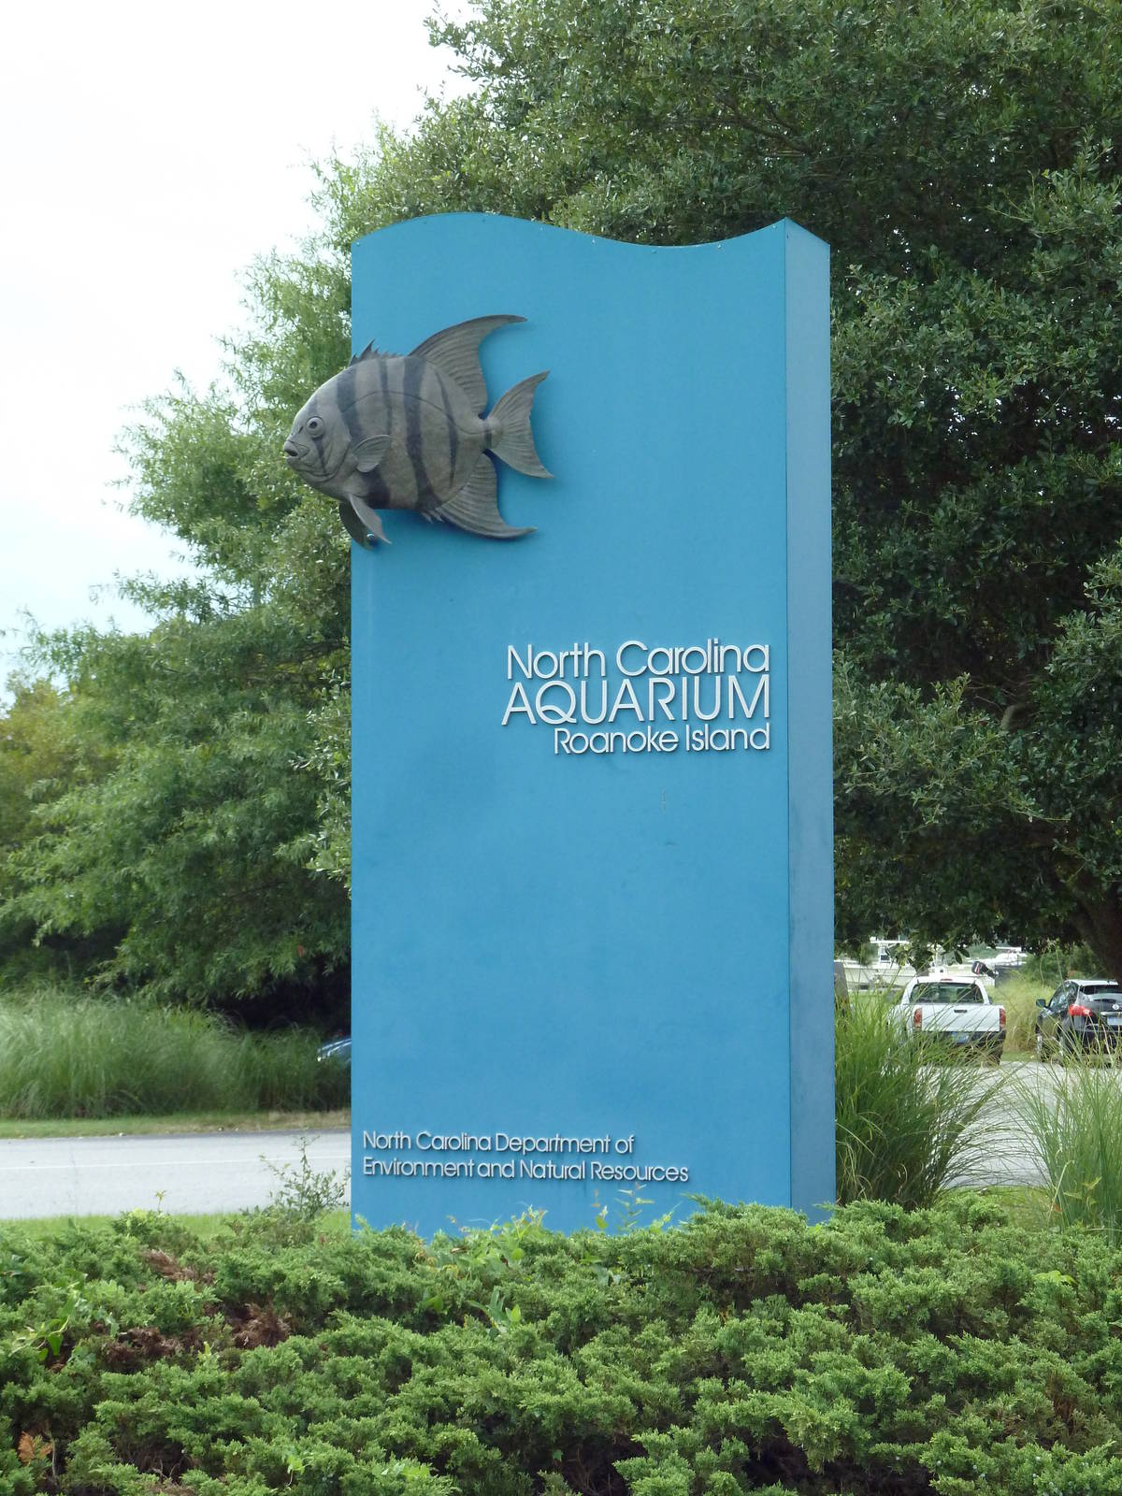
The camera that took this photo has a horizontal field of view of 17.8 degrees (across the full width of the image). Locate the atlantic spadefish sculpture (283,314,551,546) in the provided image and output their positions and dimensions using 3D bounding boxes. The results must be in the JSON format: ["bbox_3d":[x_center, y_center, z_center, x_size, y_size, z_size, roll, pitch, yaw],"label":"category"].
[{"bbox_3d":[-0.452,-0.996,11.300,0.863,0.696,0.210,-1,-3,11],"label":"atlantic spadefish sculpture"}]

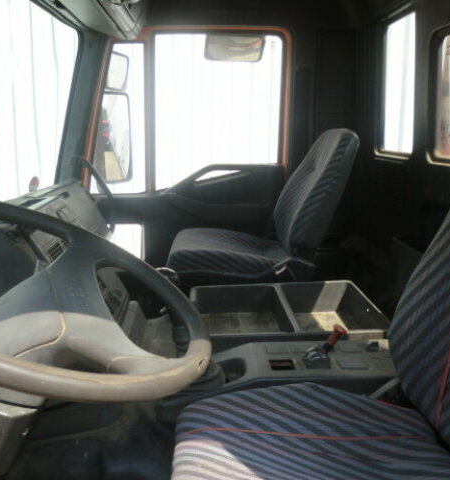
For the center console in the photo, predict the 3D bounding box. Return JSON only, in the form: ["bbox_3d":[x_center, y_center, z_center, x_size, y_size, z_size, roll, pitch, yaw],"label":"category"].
[{"bbox_3d":[0.153,0.315,1.500,0.685,0.185,0.645,-1,13,-4],"label":"center console"}]

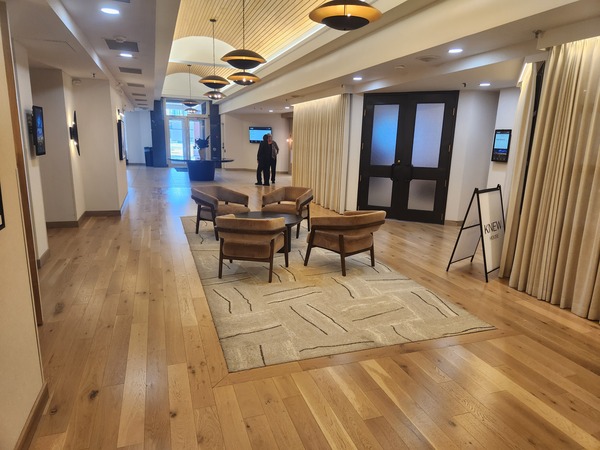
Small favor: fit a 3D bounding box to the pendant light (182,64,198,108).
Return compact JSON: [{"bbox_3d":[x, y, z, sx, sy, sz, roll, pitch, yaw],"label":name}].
[{"bbox_3d":[-4.487,-5.632,16.301,0.770,1.690,0.770,-3,13,-20],"label":"pendant light"}]

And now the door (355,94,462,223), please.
[{"bbox_3d":[2.014,-1.279,7.704,1.720,2.446,0.100,6,13,20],"label":"door"}]

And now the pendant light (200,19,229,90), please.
[{"bbox_3d":[-2.343,-4.660,10.912,0.850,1.802,0.850,-3,13,-20],"label":"pendant light"}]

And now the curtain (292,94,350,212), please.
[{"bbox_3d":[0.440,-1.839,10.197,0.220,2.570,3.500,-3,13,-20],"label":"curtain"}]

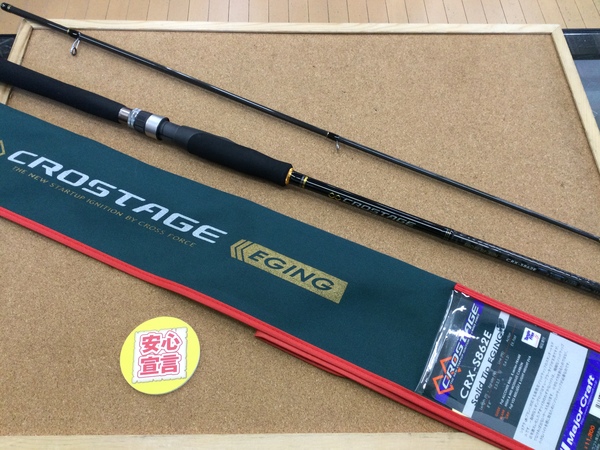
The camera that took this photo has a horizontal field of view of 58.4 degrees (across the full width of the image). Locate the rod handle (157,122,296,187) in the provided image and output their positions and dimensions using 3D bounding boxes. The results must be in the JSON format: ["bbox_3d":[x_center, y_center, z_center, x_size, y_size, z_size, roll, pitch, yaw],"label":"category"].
[{"bbox_3d":[-0.070,-0.067,0.493,0.133,0.026,0.026,21,62,11],"label":"rod handle"}]

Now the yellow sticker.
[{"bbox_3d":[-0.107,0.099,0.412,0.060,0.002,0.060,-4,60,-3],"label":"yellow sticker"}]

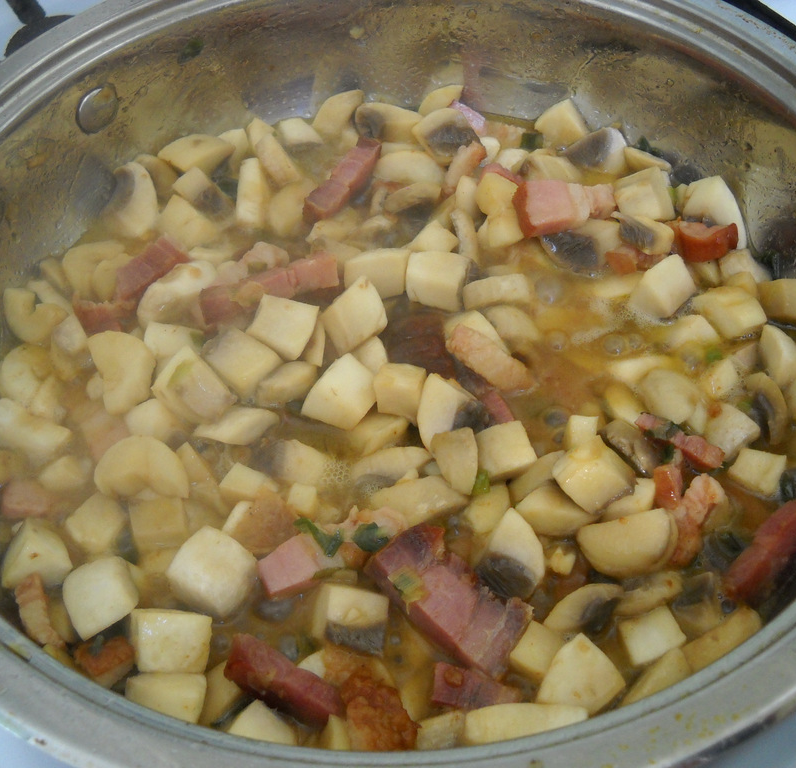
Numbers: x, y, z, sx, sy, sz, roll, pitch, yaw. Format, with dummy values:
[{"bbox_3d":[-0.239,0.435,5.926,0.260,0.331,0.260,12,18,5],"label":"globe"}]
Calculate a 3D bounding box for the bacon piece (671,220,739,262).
[{"bbox_3d":[0.100,-0.046,0.366,0.021,0.011,0.010,-3,51,0],"label":"bacon piece"}]

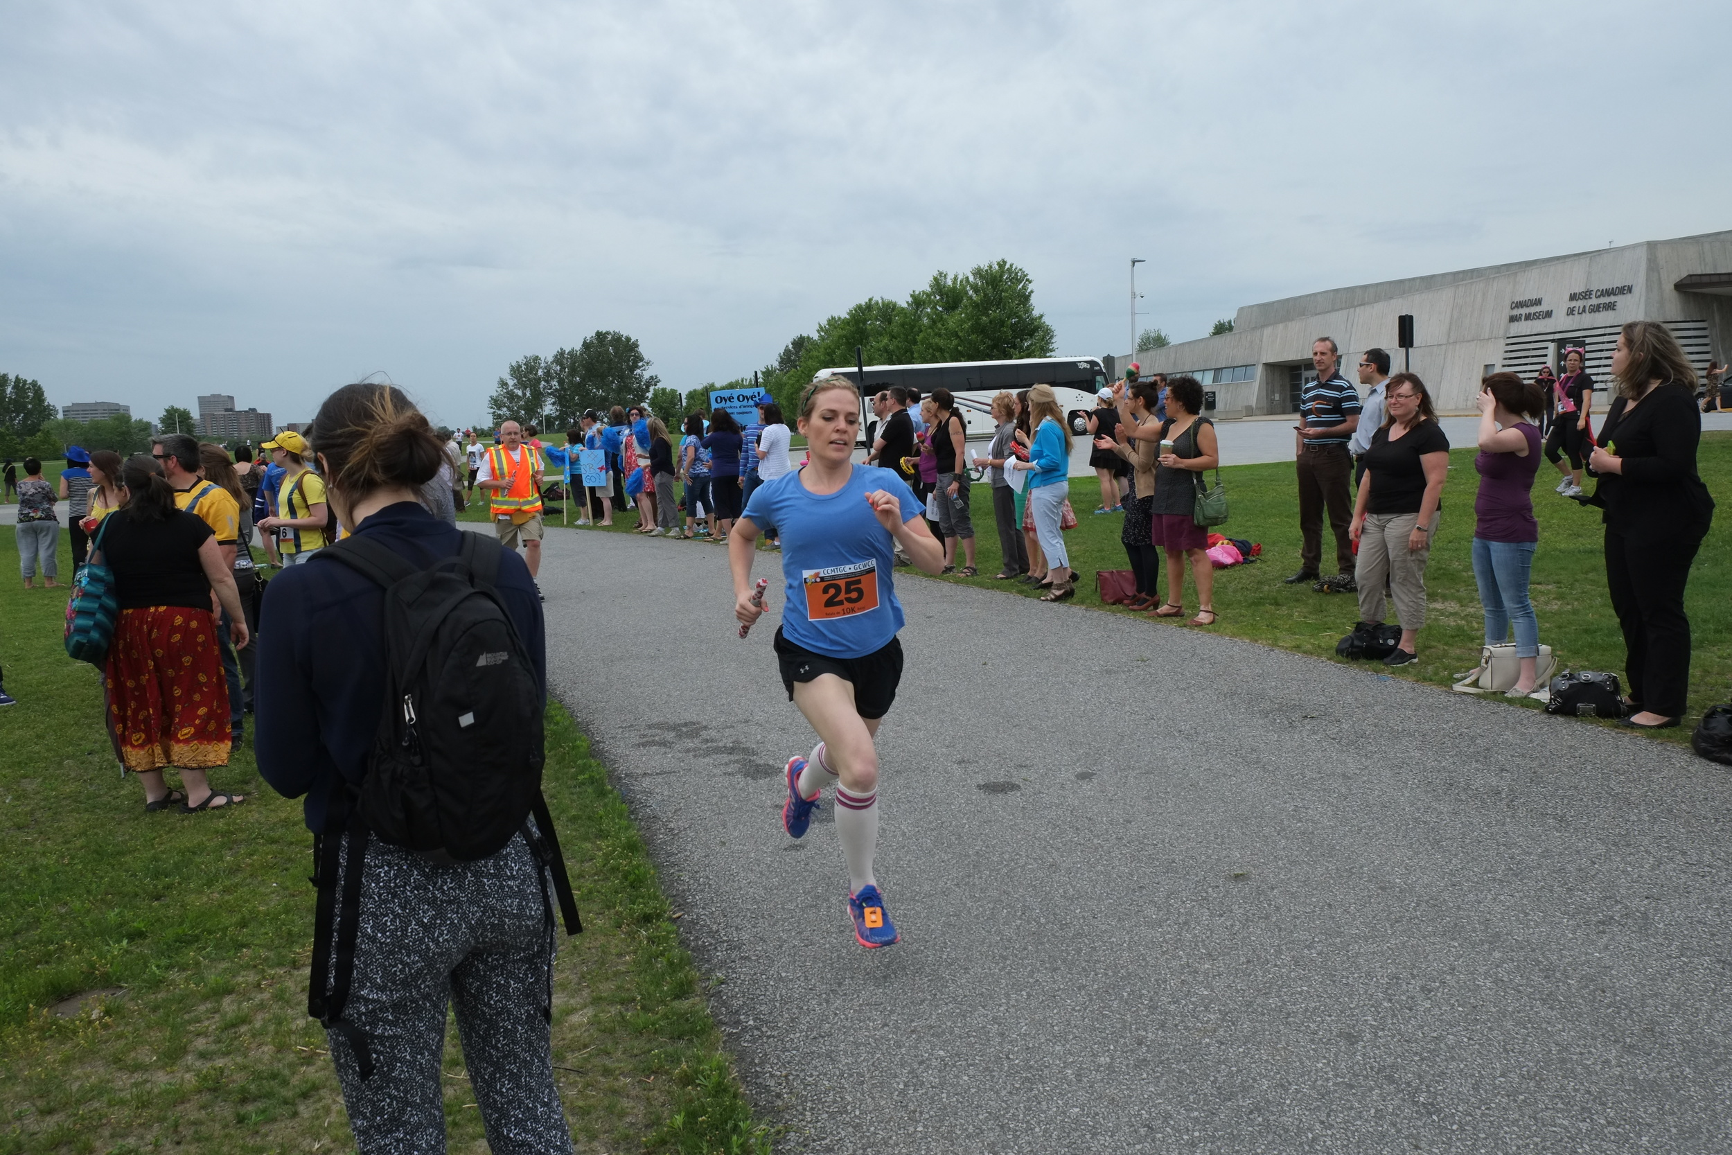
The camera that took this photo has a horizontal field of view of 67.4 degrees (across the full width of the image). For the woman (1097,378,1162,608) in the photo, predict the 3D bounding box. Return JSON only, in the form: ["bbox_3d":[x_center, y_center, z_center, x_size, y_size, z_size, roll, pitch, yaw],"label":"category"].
[{"bbox_3d":[1.904,-0.599,9.350,0.430,1.630,0.420,-4,7,-5],"label":"woman"}]

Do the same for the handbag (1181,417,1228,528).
[{"bbox_3d":[2.214,-0.686,8.500,0.270,0.700,0.140,-5,7,-17],"label":"handbag"}]

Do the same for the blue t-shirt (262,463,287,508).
[{"bbox_3d":[-7.840,-1.188,17.300,0.450,0.640,0.330,3,9,37],"label":"blue t-shirt"}]

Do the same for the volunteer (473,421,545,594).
[{"bbox_3d":[-3.678,-0.759,13.500,0.680,1.750,0.480,-4,7,-11],"label":"volunteer"}]

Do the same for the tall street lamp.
[{"bbox_3d":[12.708,-10.738,60.476,0.680,8.001,0.300,-2,7,0],"label":"tall street lamp"}]

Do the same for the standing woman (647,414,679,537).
[{"bbox_3d":[-2.807,-1.397,17.900,0.380,1.640,0.430,-2,7,9],"label":"standing woman"}]

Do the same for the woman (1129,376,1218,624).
[{"bbox_3d":[2.118,-0.528,8.936,0.500,1.680,0.500,-6,8,-31],"label":"woman"}]

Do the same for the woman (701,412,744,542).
[{"bbox_3d":[-1.770,-1.257,16.100,0.460,1.660,0.370,-8,9,-37],"label":"woman"}]

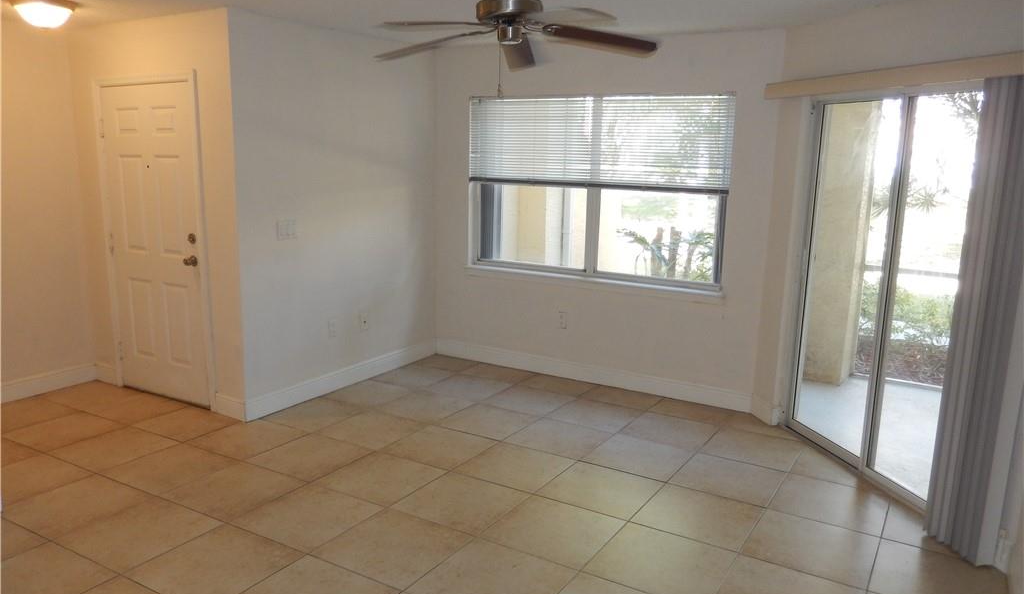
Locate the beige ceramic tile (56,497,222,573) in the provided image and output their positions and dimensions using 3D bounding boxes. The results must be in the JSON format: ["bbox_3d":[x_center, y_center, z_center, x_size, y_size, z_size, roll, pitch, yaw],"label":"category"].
[{"bbox_3d":[-1.611,1.021,3.209,0.495,0.012,0.495,7,12,30],"label":"beige ceramic tile"}]

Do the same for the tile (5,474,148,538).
[{"bbox_3d":[-2.053,0.973,3.480,0.498,0.010,0.500,7,12,30],"label":"tile"}]

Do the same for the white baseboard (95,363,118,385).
[{"bbox_3d":[-2.885,0.546,5.263,0.230,0.125,0.016,7,12,31],"label":"white baseboard"}]

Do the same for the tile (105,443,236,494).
[{"bbox_3d":[-1.770,0.891,3.860,0.492,0.010,0.492,7,12,31],"label":"tile"}]

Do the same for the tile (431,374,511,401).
[{"bbox_3d":[-0.323,0.665,5.318,0.497,0.010,0.497,7,12,30],"label":"tile"}]

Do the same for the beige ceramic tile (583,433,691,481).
[{"bbox_3d":[0.706,0.897,4.138,0.495,0.012,0.495,7,12,30],"label":"beige ceramic tile"}]

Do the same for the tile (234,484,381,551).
[{"bbox_3d":[-0.924,0.998,3.363,0.492,0.010,0.492,7,12,31],"label":"tile"}]

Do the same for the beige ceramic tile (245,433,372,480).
[{"bbox_3d":[-1.096,0.879,4.050,0.497,0.010,0.497,7,12,30],"label":"beige ceramic tile"}]

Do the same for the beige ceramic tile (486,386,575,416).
[{"bbox_3d":[0.105,0.719,5.066,0.497,0.010,0.497,7,12,30],"label":"beige ceramic tile"}]

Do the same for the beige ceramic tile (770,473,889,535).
[{"bbox_3d":[1.551,1.003,3.610,0.492,0.012,0.492,7,12,31],"label":"beige ceramic tile"}]

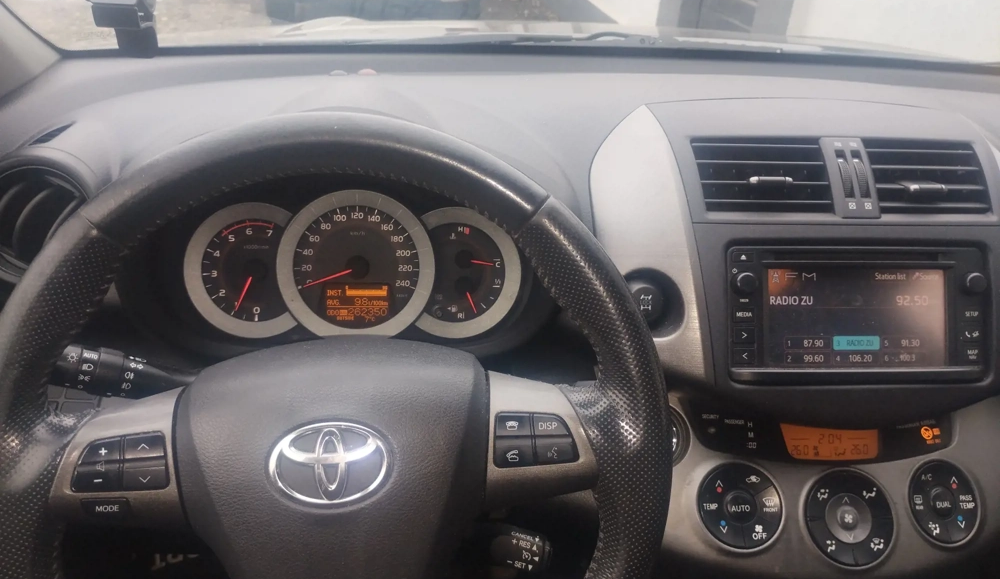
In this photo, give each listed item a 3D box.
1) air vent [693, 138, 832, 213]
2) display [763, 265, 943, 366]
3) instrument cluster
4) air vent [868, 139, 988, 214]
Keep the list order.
[{"bbox_3d":[0.199,-0.083,0.619,0.106,0.025,0.064,1,68,-4],"label":"air vent"},{"bbox_3d":[0.261,0.021,0.601,0.138,0.074,0.012,1,-4,-5],"label":"display"},{"bbox_3d":[-0.117,-0.017,0.663,0.272,0.122,0.045,1,-2,-5],"label":"instrument cluster"},{"bbox_3d":[0.328,-0.084,0.631,0.099,0.025,0.064,1,68,-7],"label":"air vent"}]

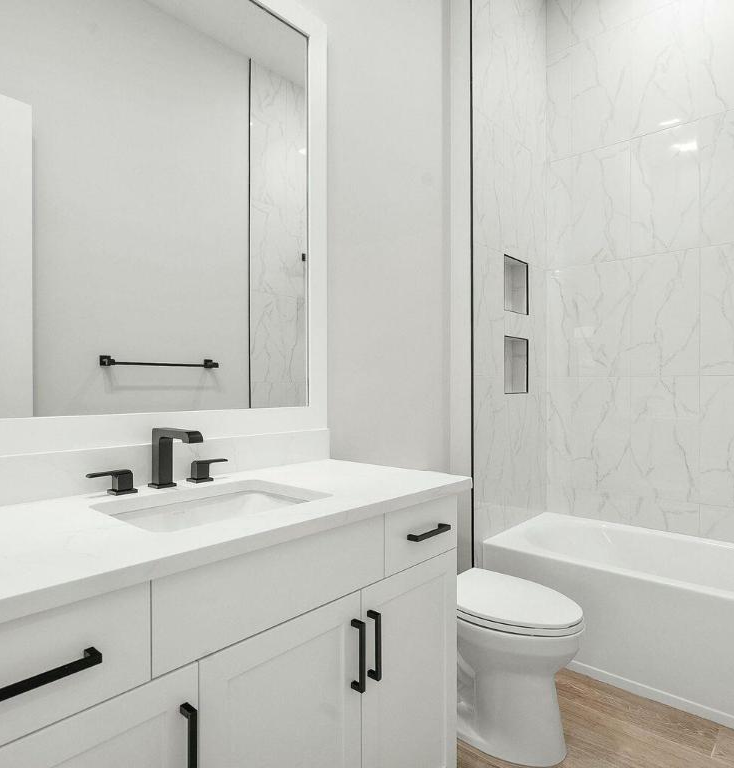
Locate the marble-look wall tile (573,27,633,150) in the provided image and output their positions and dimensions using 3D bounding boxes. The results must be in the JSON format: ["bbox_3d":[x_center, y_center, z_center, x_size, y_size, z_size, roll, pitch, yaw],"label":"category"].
[{"bbox_3d":[1.255,-1.567,2.749,0.300,0.610,0.010,0,0,41],"label":"marble-look wall tile"}]

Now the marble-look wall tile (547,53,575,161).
[{"bbox_3d":[1.088,-1.567,2.895,0.139,0.611,0.010,0,0,42],"label":"marble-look wall tile"}]

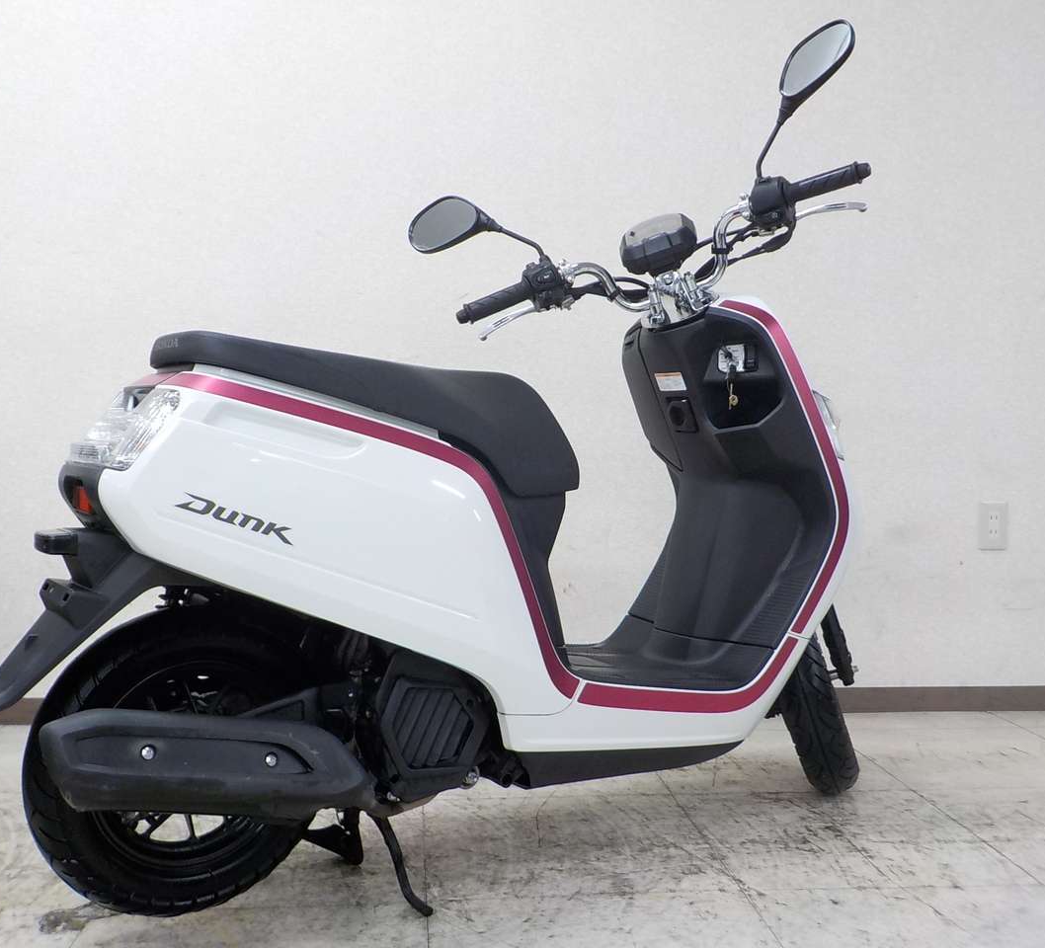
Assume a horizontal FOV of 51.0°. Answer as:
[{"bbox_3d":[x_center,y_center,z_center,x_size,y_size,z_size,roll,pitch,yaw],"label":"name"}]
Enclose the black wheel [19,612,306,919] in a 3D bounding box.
[{"bbox_3d":[-0.460,0.392,1.500,0.416,0.416,0.095,-1,2,-33],"label":"black wheel"}]

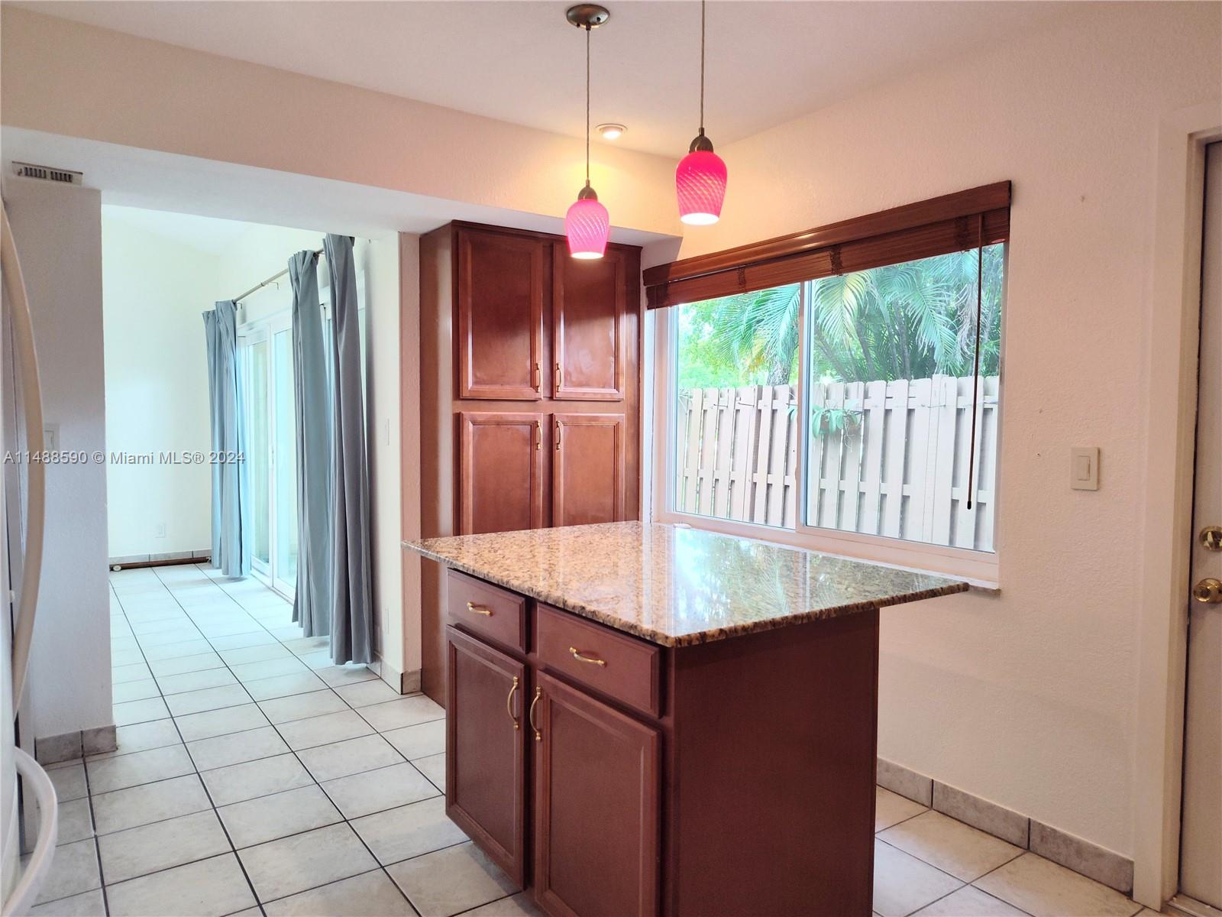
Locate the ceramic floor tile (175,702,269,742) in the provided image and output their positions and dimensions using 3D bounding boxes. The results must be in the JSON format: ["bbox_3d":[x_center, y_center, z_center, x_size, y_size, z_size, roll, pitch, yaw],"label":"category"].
[{"bbox_3d":[-1.615,1.100,3.379,0.320,0.010,0.318,-1,3,-35],"label":"ceramic floor tile"}]

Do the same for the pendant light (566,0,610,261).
[{"bbox_3d":[-0.067,-0.931,2.348,0.125,0.690,0.125,0,3,0],"label":"pendant light"}]

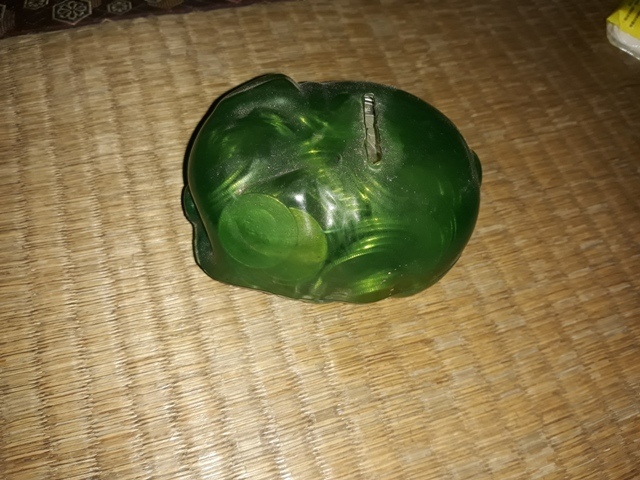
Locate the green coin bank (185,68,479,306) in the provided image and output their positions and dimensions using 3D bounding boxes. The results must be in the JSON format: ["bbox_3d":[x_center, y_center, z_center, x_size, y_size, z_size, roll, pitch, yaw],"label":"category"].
[{"bbox_3d":[0.006,-0.019,0.198,0.117,0.079,0.086,-4,63,-8],"label":"green coin bank"}]

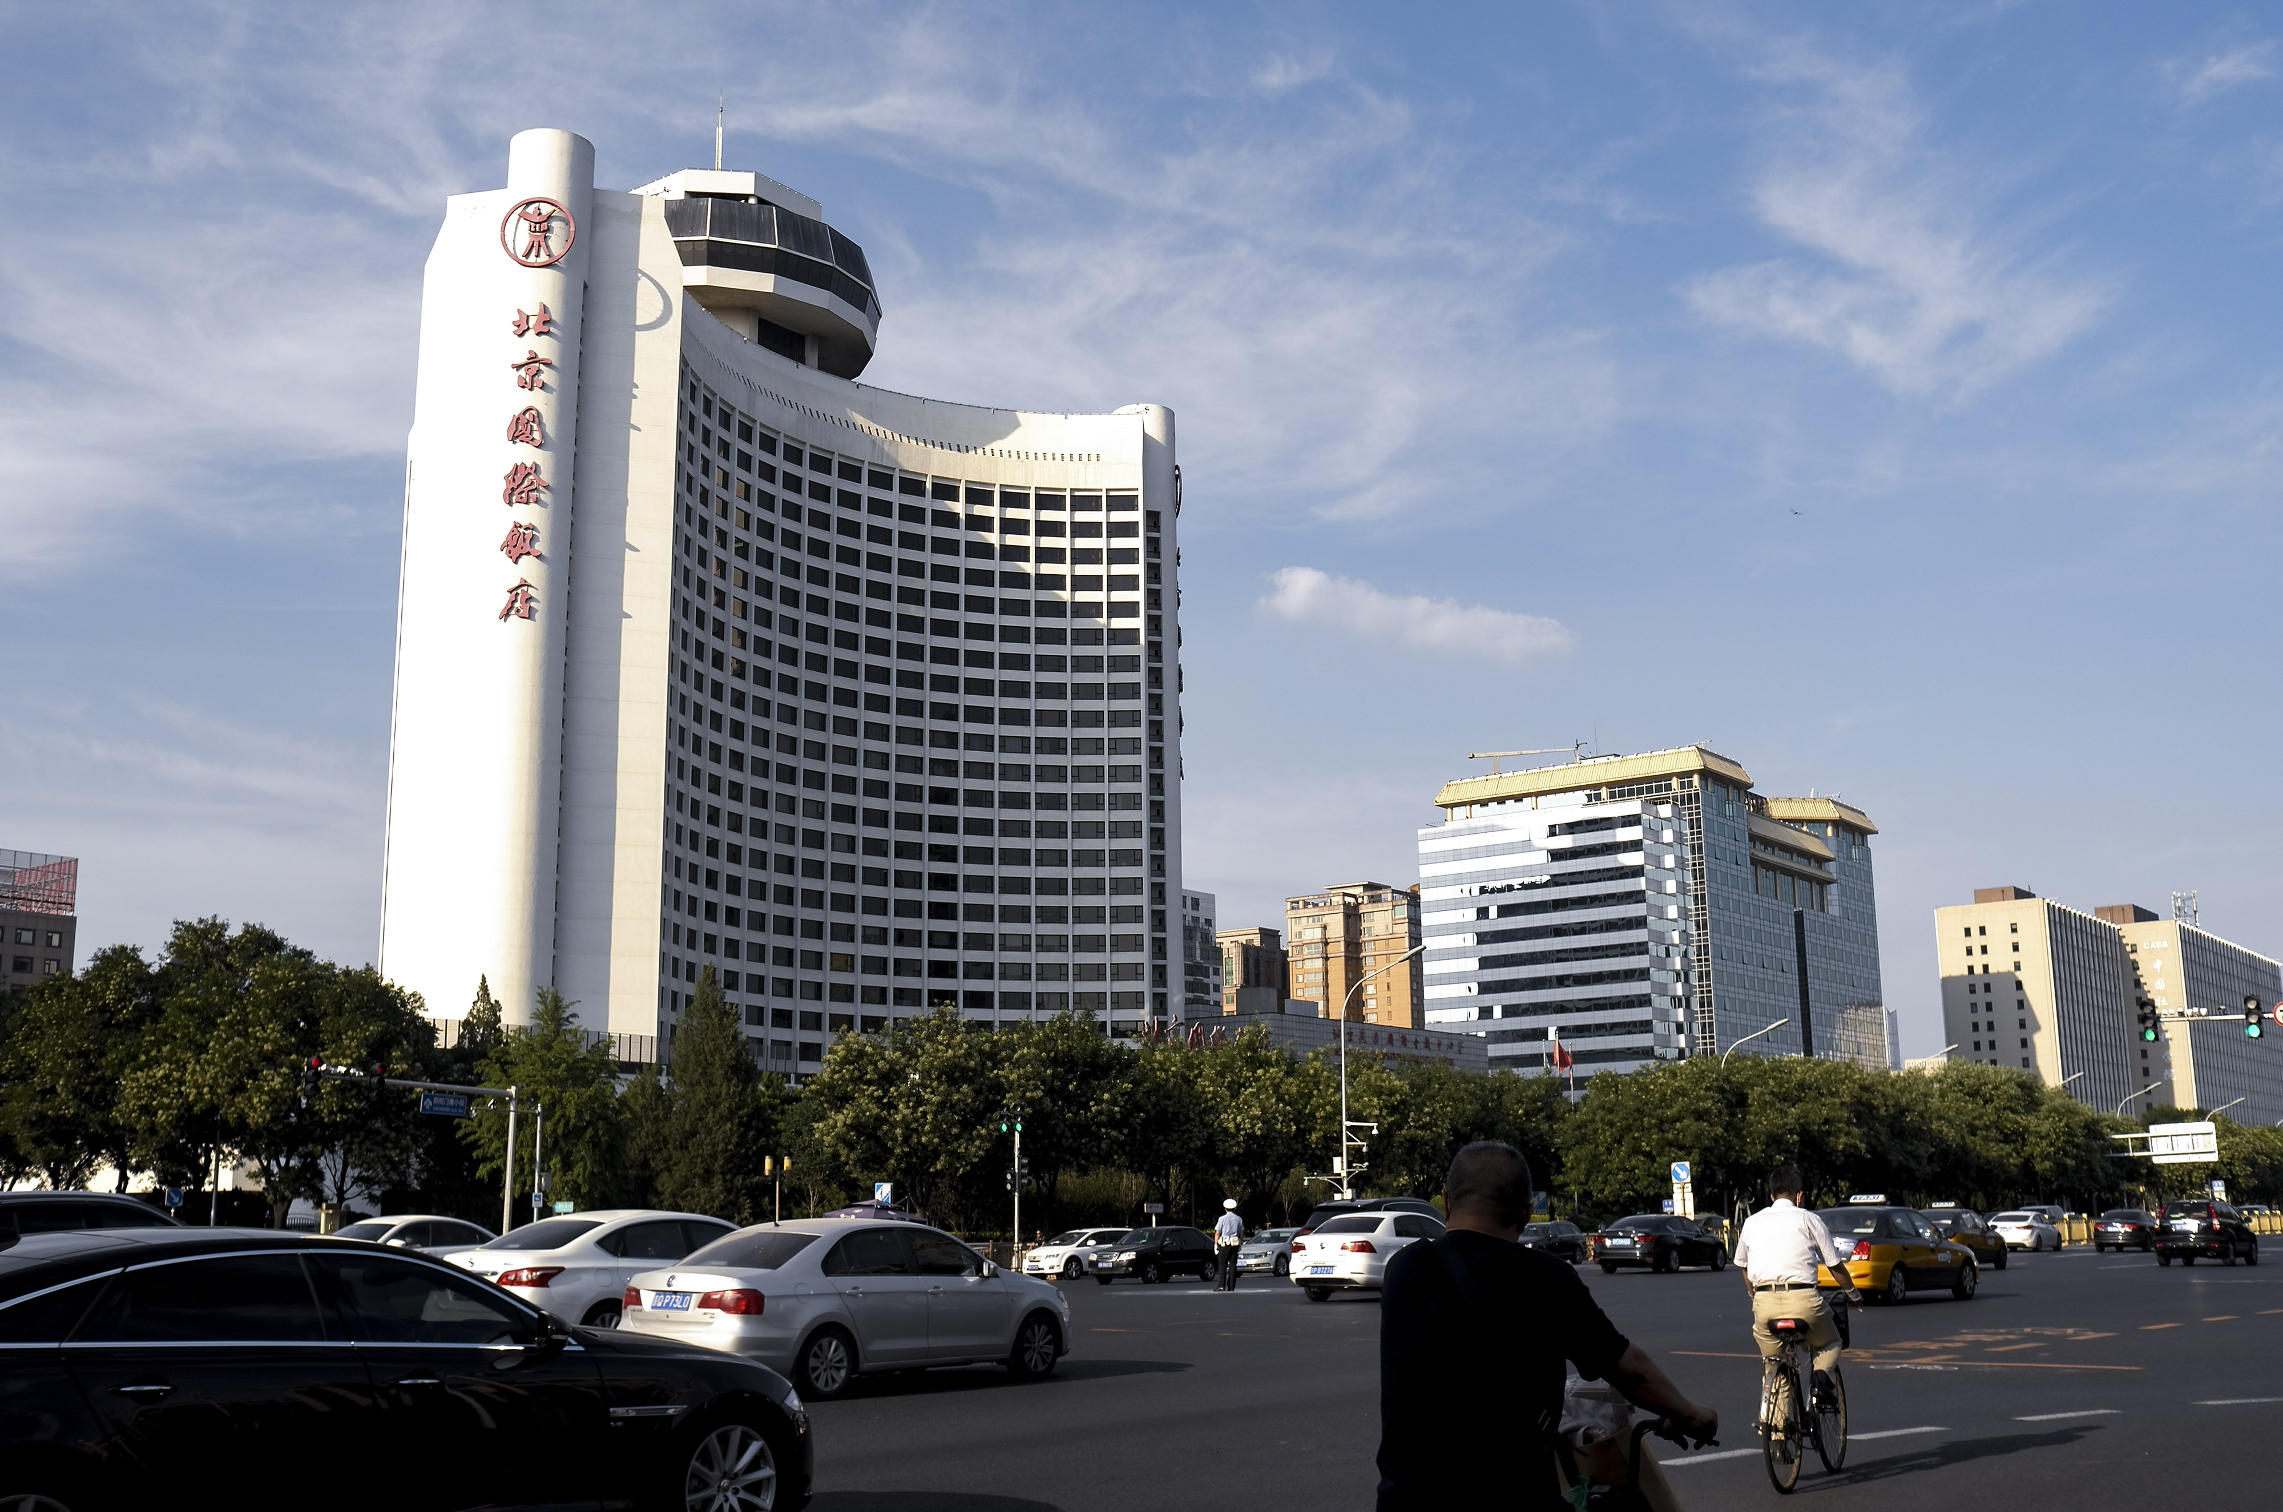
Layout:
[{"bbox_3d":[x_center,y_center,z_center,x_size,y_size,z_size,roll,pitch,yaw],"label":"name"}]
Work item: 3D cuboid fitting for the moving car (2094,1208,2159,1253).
[{"bbox_3d":[36.542,17.527,84.088,1.820,1.470,4.750,-10,-15,36],"label":"moving car"}]

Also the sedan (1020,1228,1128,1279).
[{"bbox_3d":[-1.922,15.877,72.796,1.820,1.630,4.550,-10,-15,37],"label":"sedan"}]

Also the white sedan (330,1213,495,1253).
[{"bbox_3d":[-13.354,9.011,41.000,1.810,1.470,4.750,-9,-15,36],"label":"white sedan"}]

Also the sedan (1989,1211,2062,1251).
[{"bbox_3d":[32.943,17.741,85.000,1.775,1.440,4.570,-9,-15,35],"label":"sedan"}]

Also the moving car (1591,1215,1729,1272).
[{"bbox_3d":[13.534,12.688,59.300,1.810,1.450,4.700,-9,-15,36],"label":"moving car"}]

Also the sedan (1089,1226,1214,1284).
[{"bbox_3d":[0.317,13.021,59.500,1.690,1.430,4.150,-9,-14,33],"label":"sedan"}]

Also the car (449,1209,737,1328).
[{"bbox_3d":[-4.751,5.347,23.005,1.760,1.500,4.630,-10,-15,38],"label":"car"}]

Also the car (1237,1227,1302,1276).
[{"bbox_3d":[4.570,15.773,72.500,1.770,1.460,4.600,-9,-14,34],"label":"car"}]

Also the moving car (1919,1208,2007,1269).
[{"bbox_3d":[19.308,11.635,54.800,1.740,1.450,4.530,-10,-15,37],"label":"moving car"}]

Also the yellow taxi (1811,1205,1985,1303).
[{"bbox_3d":[11.411,7.708,35.235,1.730,1.450,4.530,-11,-16,40],"label":"yellow taxi"}]

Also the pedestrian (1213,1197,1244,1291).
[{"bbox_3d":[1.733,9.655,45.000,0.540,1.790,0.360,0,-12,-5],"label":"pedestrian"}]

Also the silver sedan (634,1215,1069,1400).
[{"bbox_3d":[-2.456,4.824,20.094,1.706,1.465,4.470,-10,-15,36],"label":"silver sedan"}]

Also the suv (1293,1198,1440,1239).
[{"bbox_3d":[4.958,9.497,44.279,1.930,1.770,4.880,-10,-15,38],"label":"suv"}]

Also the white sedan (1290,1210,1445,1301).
[{"bbox_3d":[4.361,8.462,38.571,1.775,1.467,4.530,-11,-15,39],"label":"white sedan"}]

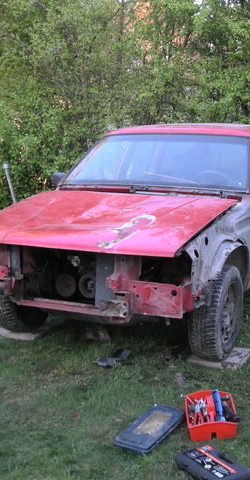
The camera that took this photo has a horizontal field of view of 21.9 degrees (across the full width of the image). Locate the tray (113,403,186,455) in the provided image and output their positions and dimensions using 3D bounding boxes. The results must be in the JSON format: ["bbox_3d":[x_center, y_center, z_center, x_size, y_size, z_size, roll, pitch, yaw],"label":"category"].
[{"bbox_3d":[0.130,0.940,3.200,0.190,0.050,0.470,4,11,25],"label":"tray"}]

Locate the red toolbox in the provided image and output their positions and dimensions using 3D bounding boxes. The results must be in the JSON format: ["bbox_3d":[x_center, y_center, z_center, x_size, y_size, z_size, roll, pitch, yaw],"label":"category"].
[{"bbox_3d":[0.433,0.895,3.267,0.230,0.115,0.340,-1,10,0],"label":"red toolbox"}]

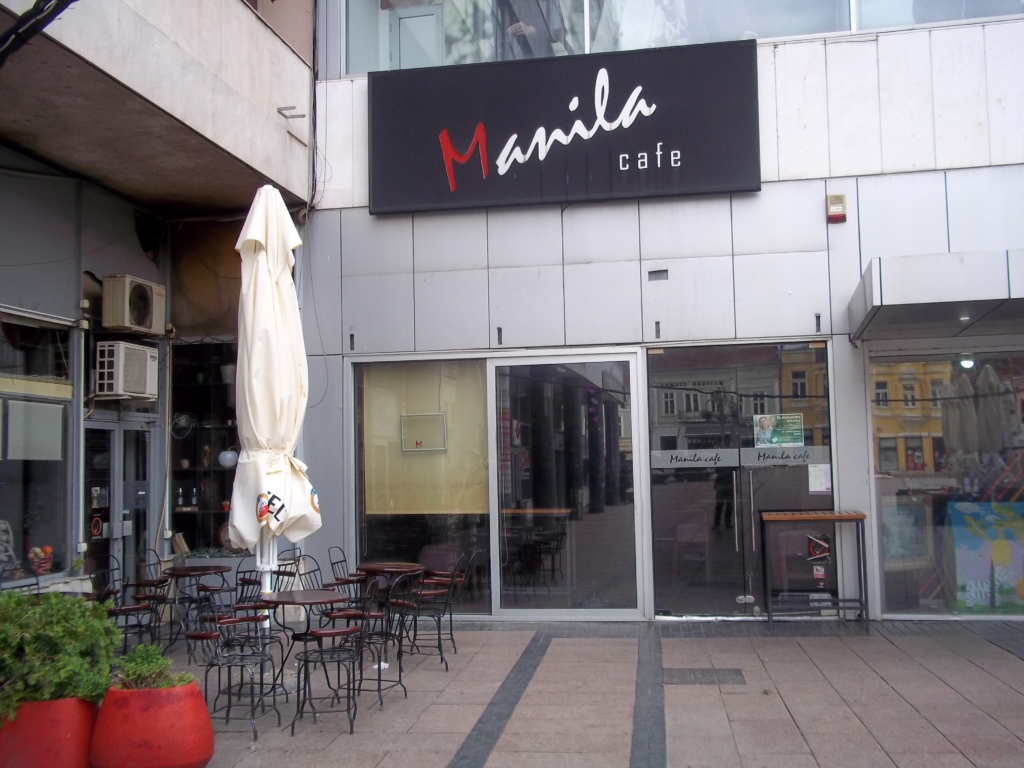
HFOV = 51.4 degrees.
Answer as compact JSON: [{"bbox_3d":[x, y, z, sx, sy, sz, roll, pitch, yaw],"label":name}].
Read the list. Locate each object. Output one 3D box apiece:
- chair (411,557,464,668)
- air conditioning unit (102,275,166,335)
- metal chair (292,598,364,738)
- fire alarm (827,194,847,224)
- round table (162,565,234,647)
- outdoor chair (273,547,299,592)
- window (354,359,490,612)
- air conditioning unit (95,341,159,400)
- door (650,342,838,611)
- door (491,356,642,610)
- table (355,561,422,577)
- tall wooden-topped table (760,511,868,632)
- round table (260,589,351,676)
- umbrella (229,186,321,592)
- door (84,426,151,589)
[{"bbox_3d":[-0.626,1.799,8.494,0.530,0.885,0.500,-1,-4,2],"label":"chair"},{"bbox_3d":[-3.773,-0.769,10.646,0.260,0.520,0.810,-2,-4,7],"label":"air conditioning unit"},{"bbox_3d":[-1.106,1.695,6.717,0.520,0.900,0.570,-1,-4,-1],"label":"metal chair"},{"bbox_3d":[3.204,-1.725,10.473,0.185,0.280,0.080,-2,-4,10],"label":"fire alarm"},{"bbox_3d":[-2.656,1.945,8.992,0.595,0.750,0.595,-1,-4,0],"label":"round table"},{"bbox_3d":[-2.192,1.907,9.514,0.520,0.900,0.560,-3,-4,19],"label":"outdoor chair"},{"bbox_3d":[-0.940,1.056,11.082,1.461,2.653,0.090,-2,-4,10],"label":"window"},{"bbox_3d":[-3.774,-0.121,10.464,0.260,0.510,0.790,-2,-4,7],"label":"air conditioning unit"},{"bbox_3d":[2.259,0.940,10.547,1.802,2.712,0.080,-2,-4,10],"label":"door"},{"bbox_3d":[0.558,1.019,10.811,1.584,2.689,0.090,-2,-4,10],"label":"door"},{"bbox_3d":[-1.011,1.911,8.894,0.610,0.750,0.610,-2,-4,7],"label":"table"},{"bbox_3d":[2.821,1.750,9.942,0.910,1.045,0.520,-2,-4,10],"label":"tall wooden-topped table"},{"bbox_3d":[-1.367,1.779,7.036,0.595,0.750,0.595,-1,-4,0],"label":"round table"},{"bbox_3d":[-1.819,0.342,8.047,0.700,3.720,0.700,-2,-4,7],"label":"umbrella"},{"bbox_3d":[-3.882,1.398,10.554,0.070,1.960,1.380,-2,-4,7],"label":"door"}]

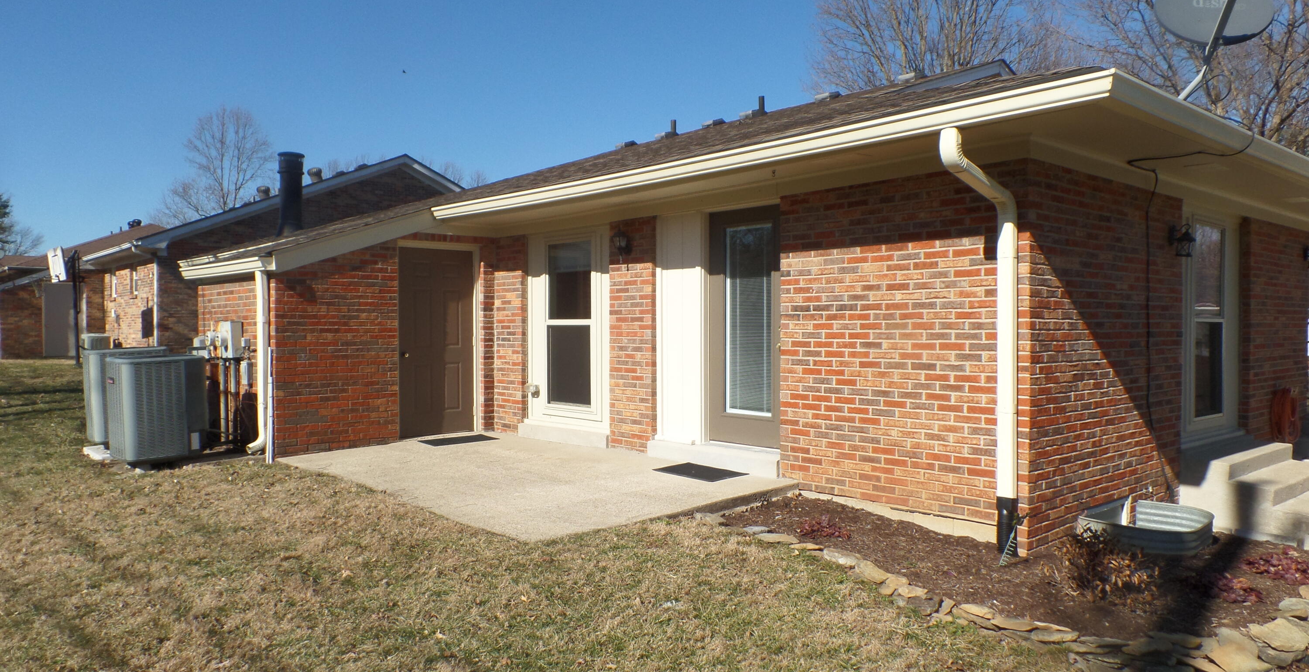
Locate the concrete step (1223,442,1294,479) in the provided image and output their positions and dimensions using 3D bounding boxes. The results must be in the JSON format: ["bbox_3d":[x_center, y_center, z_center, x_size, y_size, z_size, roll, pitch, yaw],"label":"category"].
[{"bbox_3d":[5.130,1.085,7.570,1.850,0.150,0.320,-1,1,-42],"label":"concrete step"}]

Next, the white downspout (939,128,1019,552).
[{"bbox_3d":[1.973,0.070,5.235,0.720,2.570,0.100,-1,1,-42],"label":"white downspout"}]

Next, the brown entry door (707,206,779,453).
[{"bbox_3d":[0.790,-0.070,7.260,0.070,2.020,0.890,-1,1,-42],"label":"brown entry door"}]

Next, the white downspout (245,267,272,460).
[{"bbox_3d":[-3.880,0.263,8.450,0.210,1.810,0.100,-1,1,-42],"label":"white downspout"}]

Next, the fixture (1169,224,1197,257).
[{"bbox_3d":[4.190,-0.750,6.870,0.125,0.270,0.185,-1,1,-42],"label":"fixture"}]

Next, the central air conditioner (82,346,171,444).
[{"bbox_3d":[-5.871,0.643,9.634,0.740,0.945,0.780,-1,1,-42],"label":"central air conditioner"}]

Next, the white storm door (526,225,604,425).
[{"bbox_3d":[-0.924,-0.080,9.030,0.100,2.030,1.380,-1,1,-42],"label":"white storm door"}]

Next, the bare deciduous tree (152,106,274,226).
[{"bbox_3d":[-23.000,-5.400,45.000,6.200,13.100,6.000,0,1,0],"label":"bare deciduous tree"}]

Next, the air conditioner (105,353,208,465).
[{"bbox_3d":[-4.826,0.674,8.434,0.740,0.935,0.780,-1,1,-42],"label":"air conditioner"}]

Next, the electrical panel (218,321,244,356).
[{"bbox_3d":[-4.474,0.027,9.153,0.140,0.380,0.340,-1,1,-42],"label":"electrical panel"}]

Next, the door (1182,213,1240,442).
[{"bbox_3d":[5.020,-0.090,7.830,1.450,2.000,0.100,-1,1,-42],"label":"door"}]

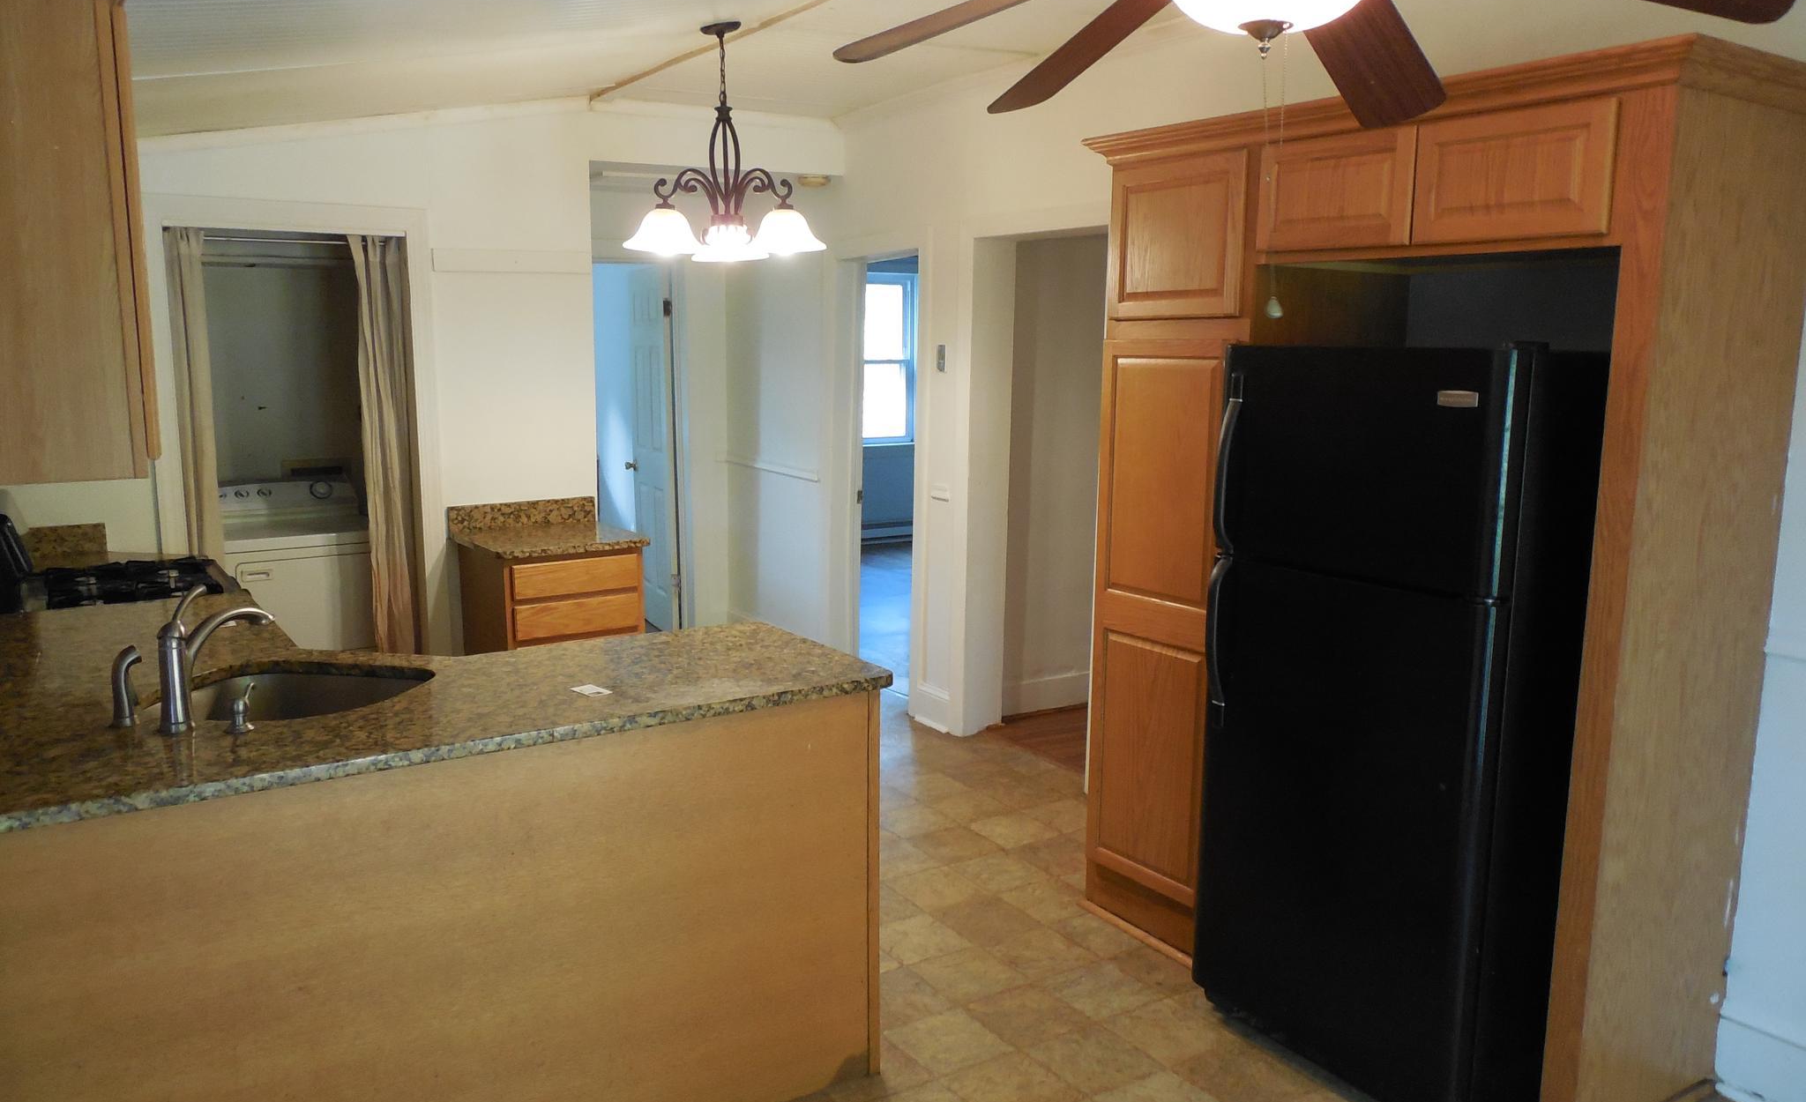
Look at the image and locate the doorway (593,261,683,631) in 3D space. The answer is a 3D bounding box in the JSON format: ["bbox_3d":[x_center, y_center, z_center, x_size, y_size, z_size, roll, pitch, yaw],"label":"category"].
[{"bbox_3d":[-1.564,-0.518,6.963,0.700,2.030,0.140,-6,11,-32],"label":"doorway"}]

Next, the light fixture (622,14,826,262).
[{"bbox_3d":[-0.515,-1.174,3.750,0.565,0.655,0.540,-1,10,-8],"label":"light fixture"}]

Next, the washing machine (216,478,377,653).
[{"bbox_3d":[-2.449,0.274,5.170,0.690,1.050,0.690,-6,11,-32],"label":"washing machine"}]

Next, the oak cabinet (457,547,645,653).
[{"bbox_3d":[-1.352,0.395,5.076,0.535,0.860,0.530,-6,11,-32],"label":"oak cabinet"}]

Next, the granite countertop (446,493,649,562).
[{"bbox_3d":[-1.356,-0.097,4.981,0.600,0.130,0.550,-6,11,-32],"label":"granite countertop"}]

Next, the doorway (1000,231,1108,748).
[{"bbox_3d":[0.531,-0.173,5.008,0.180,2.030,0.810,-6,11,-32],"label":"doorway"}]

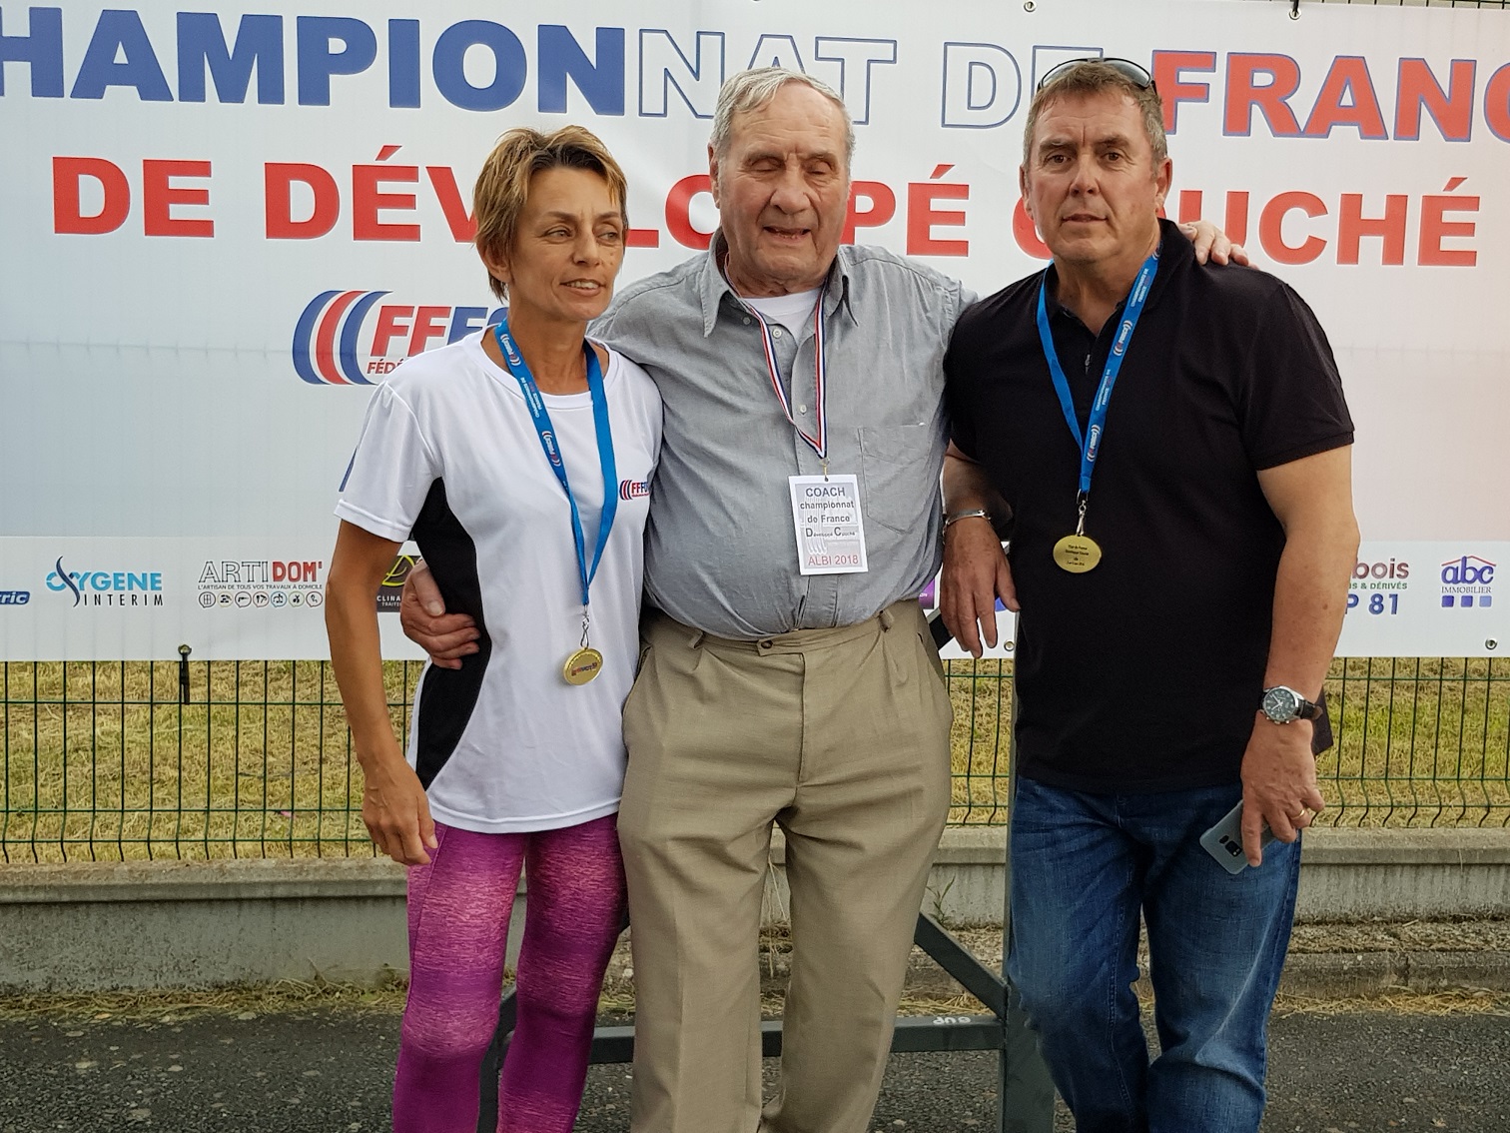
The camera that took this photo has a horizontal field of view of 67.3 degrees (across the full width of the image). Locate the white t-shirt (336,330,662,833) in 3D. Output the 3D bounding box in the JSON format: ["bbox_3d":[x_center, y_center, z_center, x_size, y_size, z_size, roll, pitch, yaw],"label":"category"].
[{"bbox_3d":[-0.315,0.008,1.440,0.440,0.610,0.270,-1,4,-34],"label":"white t-shirt"}]

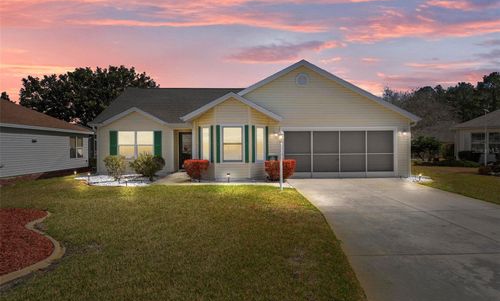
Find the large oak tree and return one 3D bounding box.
[{"bbox_3d":[-16.400,-3.450,34.000,14.500,9.700,13.000,0,1,0],"label":"large oak tree"}]

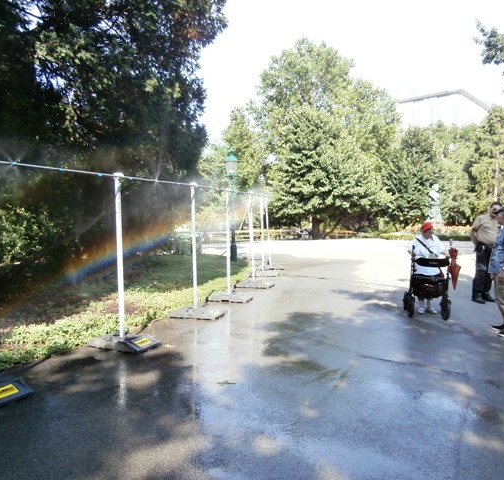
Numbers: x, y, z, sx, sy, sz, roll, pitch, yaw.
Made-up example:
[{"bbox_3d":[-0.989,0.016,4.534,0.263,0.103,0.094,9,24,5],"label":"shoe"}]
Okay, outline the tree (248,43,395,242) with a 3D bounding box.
[{"bbox_3d":[4.417,-6.297,27.800,9.200,12.400,8.800,-1,3,0],"label":"tree"}]

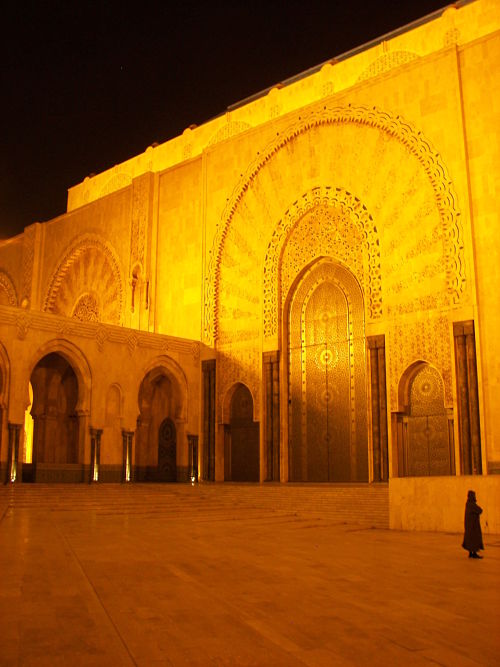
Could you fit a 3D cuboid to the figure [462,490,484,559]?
[{"bbox_3d":[5.876,5.015,18.234,0.520,1.700,0.450,0,-11,0],"label":"figure"}]

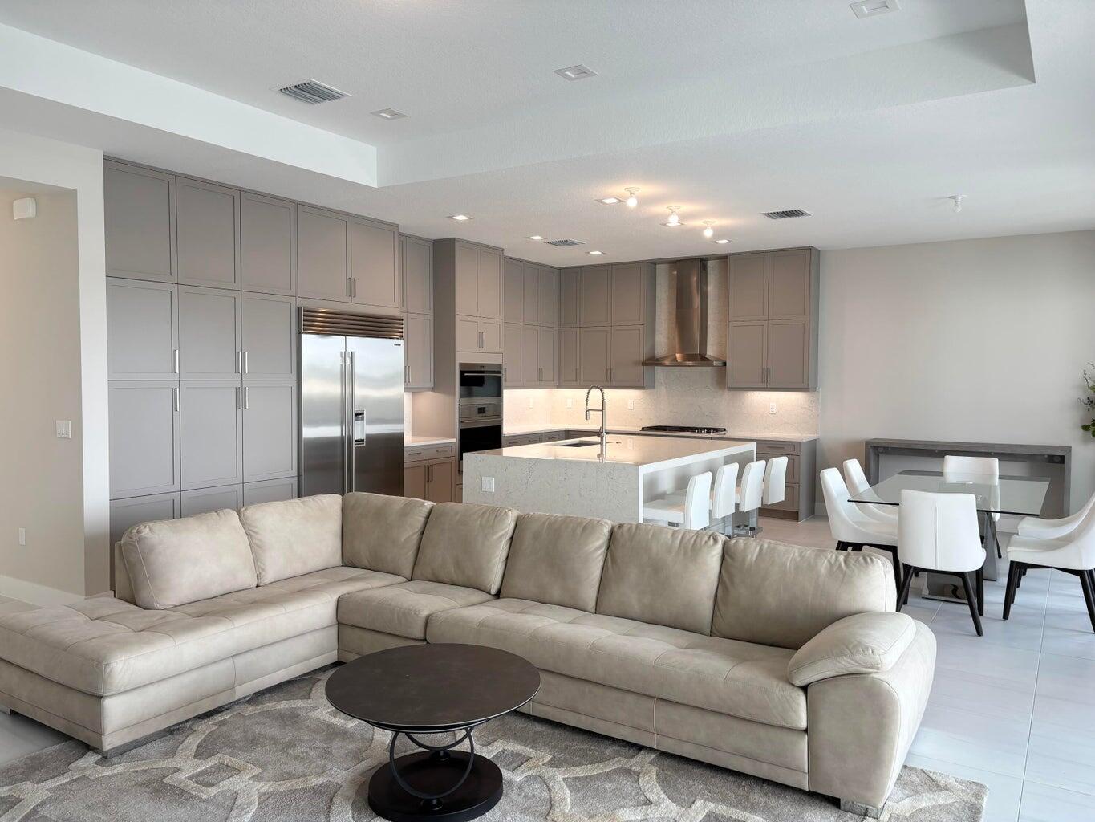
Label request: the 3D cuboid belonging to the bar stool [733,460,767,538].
[{"bbox_3d":[1.646,0.855,7.439,0.480,0.840,0.430,2,3,33],"label":"bar stool"}]

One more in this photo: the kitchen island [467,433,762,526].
[{"bbox_3d":[0.697,0.801,7.739,1.722,0.915,2.711,2,3,33],"label":"kitchen island"}]

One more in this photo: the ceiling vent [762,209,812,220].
[{"bbox_3d":[2.139,-1.745,7.323,0.360,0.035,0.300,2,3,33],"label":"ceiling vent"}]

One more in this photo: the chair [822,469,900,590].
[{"bbox_3d":[2.392,0.895,6.151,0.600,0.870,0.510,2,3,33],"label":"chair"}]

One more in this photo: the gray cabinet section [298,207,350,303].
[{"bbox_3d":[-2.196,-1.367,7.341,0.600,0.777,0.620,2,3,33],"label":"gray cabinet section"}]

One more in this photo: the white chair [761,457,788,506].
[{"bbox_3d":[2.097,0.846,8.217,0.460,0.800,0.430,2,3,33],"label":"white chair"}]

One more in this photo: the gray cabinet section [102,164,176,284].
[{"bbox_3d":[-3.098,-1.313,5.940,0.600,0.777,0.527,2,3,33],"label":"gray cabinet section"}]

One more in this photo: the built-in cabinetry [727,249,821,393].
[{"bbox_3d":[2.612,-1.038,9.583,0.986,1.600,0.330,2,3,33],"label":"built-in cabinetry"}]

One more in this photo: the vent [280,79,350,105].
[{"bbox_3d":[-1.455,-1.962,5.084,0.362,0.030,0.367,2,3,33],"label":"vent"}]

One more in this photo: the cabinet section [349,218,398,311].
[{"bbox_3d":[-1.861,-1.388,7.862,0.600,0.777,0.619,2,3,33],"label":"cabinet section"}]

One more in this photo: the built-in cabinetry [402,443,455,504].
[{"bbox_3d":[-1.489,0.767,8.562,0.650,0.900,0.920,2,3,33],"label":"built-in cabinetry"}]

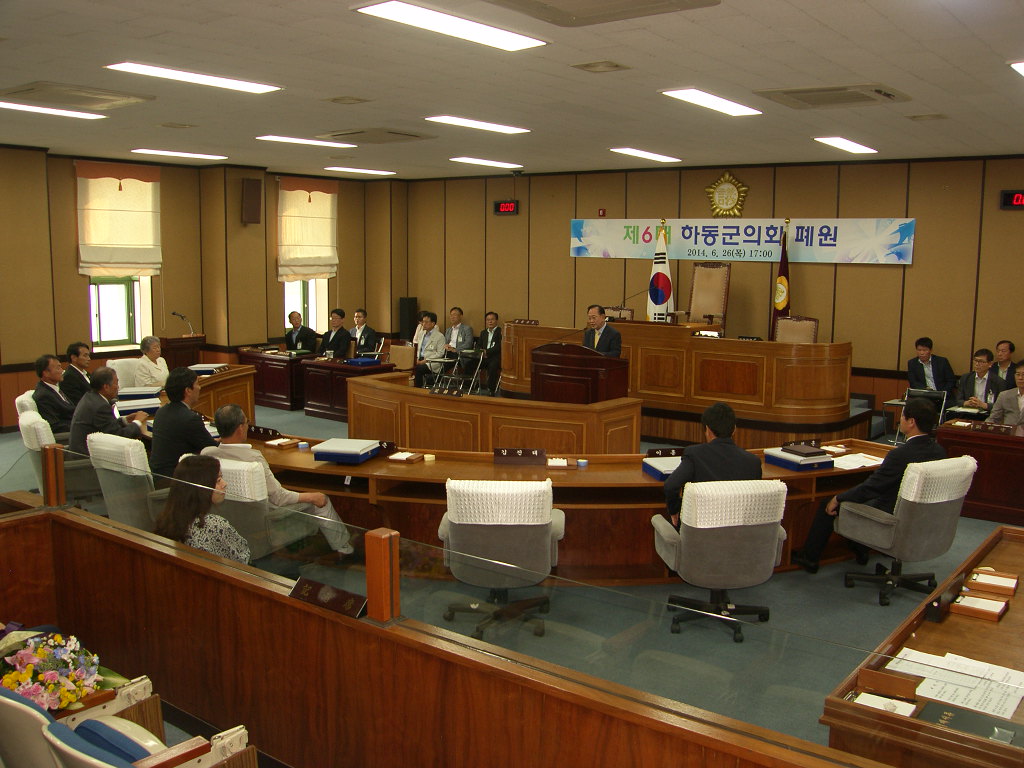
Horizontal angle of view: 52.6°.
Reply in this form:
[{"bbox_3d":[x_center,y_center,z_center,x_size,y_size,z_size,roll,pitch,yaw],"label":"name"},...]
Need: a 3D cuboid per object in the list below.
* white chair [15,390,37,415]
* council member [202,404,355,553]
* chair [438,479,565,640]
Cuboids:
[{"bbox_3d":[-3.914,0.517,9.030,0.680,0.880,0.700,-2,8,-21],"label":"white chair"},{"bbox_3d":[-1.452,0.671,6.523,0.600,1.200,1.020,6,9,40],"label":"council member"},{"bbox_3d":[-0.050,0.919,5.964,0.700,0.900,0.700,1,7,0],"label":"chair"}]

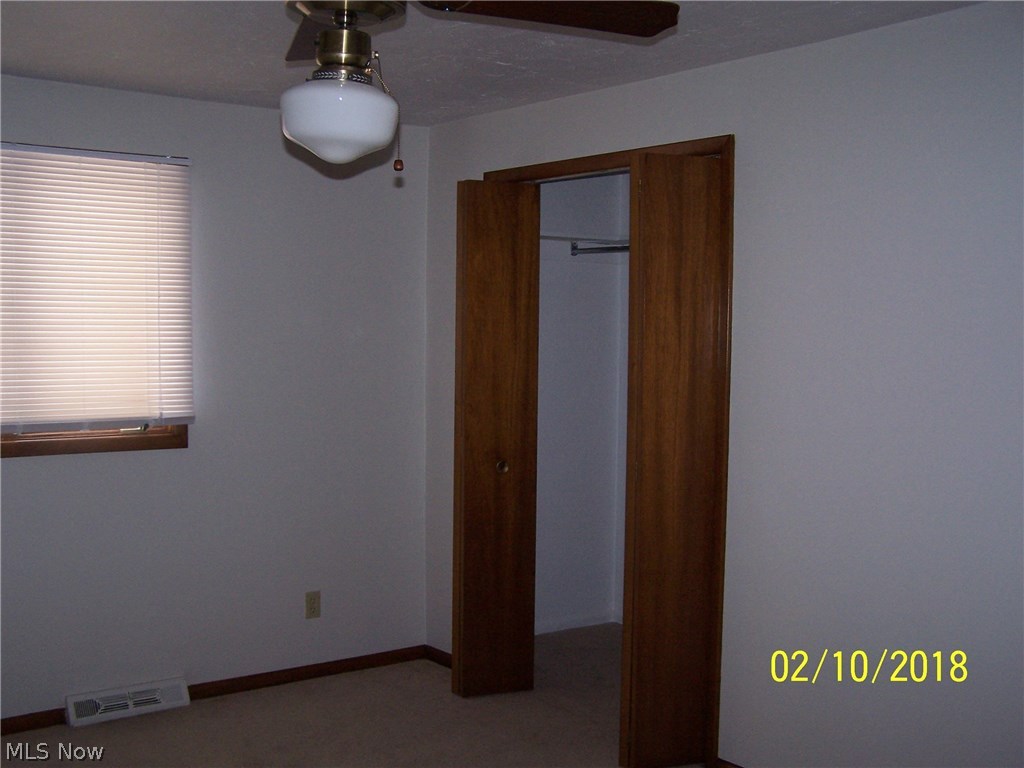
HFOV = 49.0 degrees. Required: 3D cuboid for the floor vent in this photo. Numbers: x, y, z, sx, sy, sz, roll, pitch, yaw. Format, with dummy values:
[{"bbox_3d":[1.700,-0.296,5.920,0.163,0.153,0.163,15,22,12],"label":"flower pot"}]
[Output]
[{"bbox_3d":[-1.455,1.210,4.284,0.455,0.102,0.058,-1,3,-38],"label":"floor vent"}]

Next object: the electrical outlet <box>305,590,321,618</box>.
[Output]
[{"bbox_3d":[-0.845,0.939,4.774,0.070,0.115,0.008,-1,3,-38],"label":"electrical outlet"}]

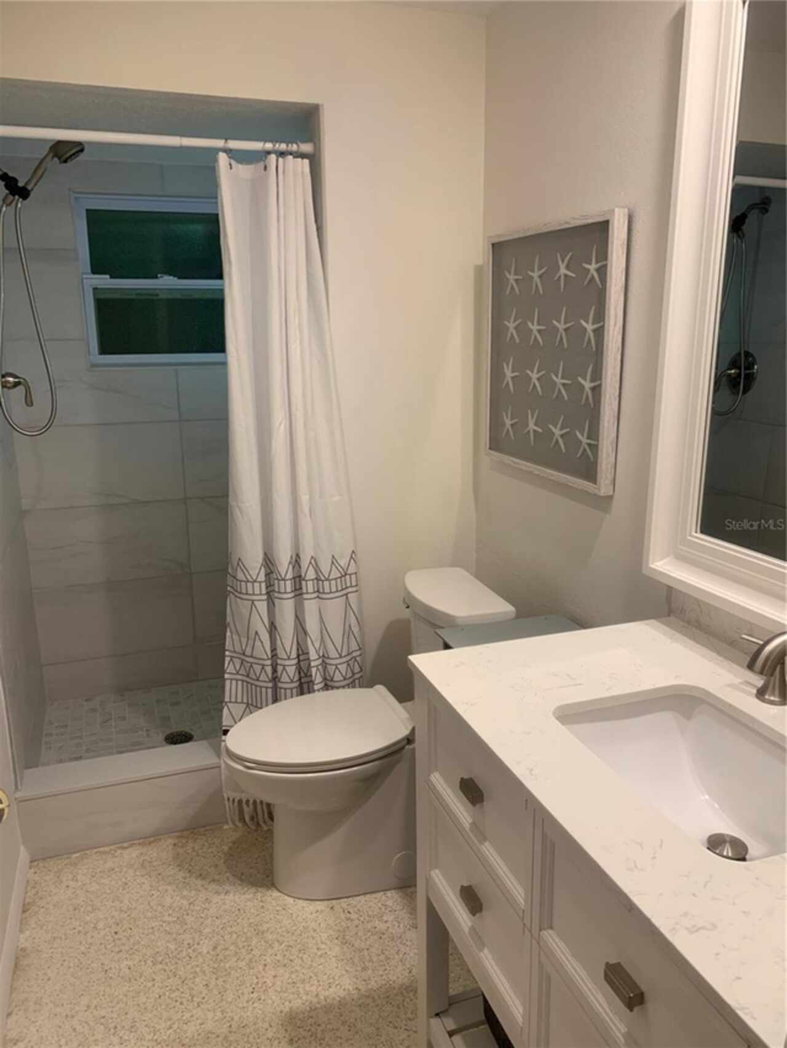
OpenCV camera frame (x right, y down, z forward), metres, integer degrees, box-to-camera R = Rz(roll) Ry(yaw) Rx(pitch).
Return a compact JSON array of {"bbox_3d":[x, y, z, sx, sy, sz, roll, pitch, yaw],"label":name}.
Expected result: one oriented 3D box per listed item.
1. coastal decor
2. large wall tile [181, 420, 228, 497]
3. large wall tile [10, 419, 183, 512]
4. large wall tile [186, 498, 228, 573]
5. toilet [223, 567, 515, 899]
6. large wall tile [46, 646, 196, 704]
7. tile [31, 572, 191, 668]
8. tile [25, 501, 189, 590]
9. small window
[{"bbox_3d":[0.379,-0.430,1.982,0.033,0.609,0.594,-5,15,-19],"label":"coastal decor"},{"bbox_3d":[-0.547,-0.274,3.151,0.580,0.301,0.012,-5,15,-19],"label":"large wall tile"},{"bbox_3d":[-1.094,-0.222,2.964,0.577,0.301,0.012,-5,15,-19],"label":"large wall tile"},{"bbox_3d":[-0.545,0.022,3.226,0.580,0.307,0.012,-5,15,-19],"label":"large wall tile"},{"bbox_3d":[-0.080,0.587,2.158,0.747,0.783,0.375,-5,15,-19],"label":"toilet"},{"bbox_3d":[-1.088,0.601,3.172,0.577,0.166,0.012,-5,15,-19],"label":"large wall tile"},{"bbox_3d":[-1.089,0.372,3.114,0.577,0.303,0.012,-5,15,-19],"label":"tile"},{"bbox_3d":[-1.092,0.074,3.039,0.577,0.307,0.012,-5,15,-19],"label":"tile"},{"bbox_3d":[-0.829,-0.893,2.913,0.605,0.597,0.070,-5,15,-19],"label":"small window"}]

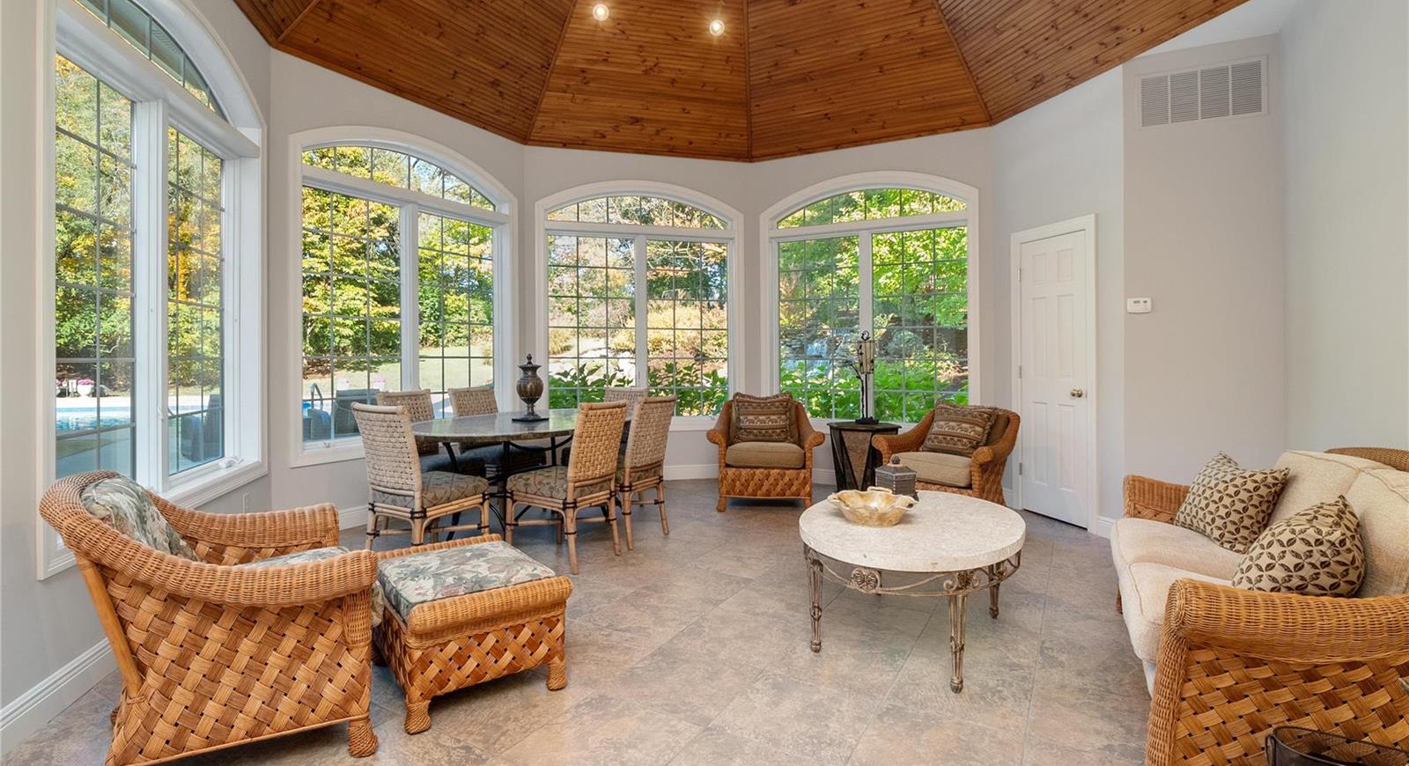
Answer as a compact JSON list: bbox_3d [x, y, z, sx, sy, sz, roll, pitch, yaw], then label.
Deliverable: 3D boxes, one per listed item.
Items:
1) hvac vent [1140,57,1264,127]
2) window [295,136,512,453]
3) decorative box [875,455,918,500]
[{"bbox_3d":[2.967,-1.728,3.751,0.635,0.340,0.030,1,3,27],"label":"hvac vent"},{"bbox_3d":[-2.180,-0.666,4.827,0.130,2.370,1.900,1,3,30],"label":"window"},{"bbox_3d":[0.924,0.452,3.041,0.145,0.210,0.145,-1,3,-22],"label":"decorative box"}]

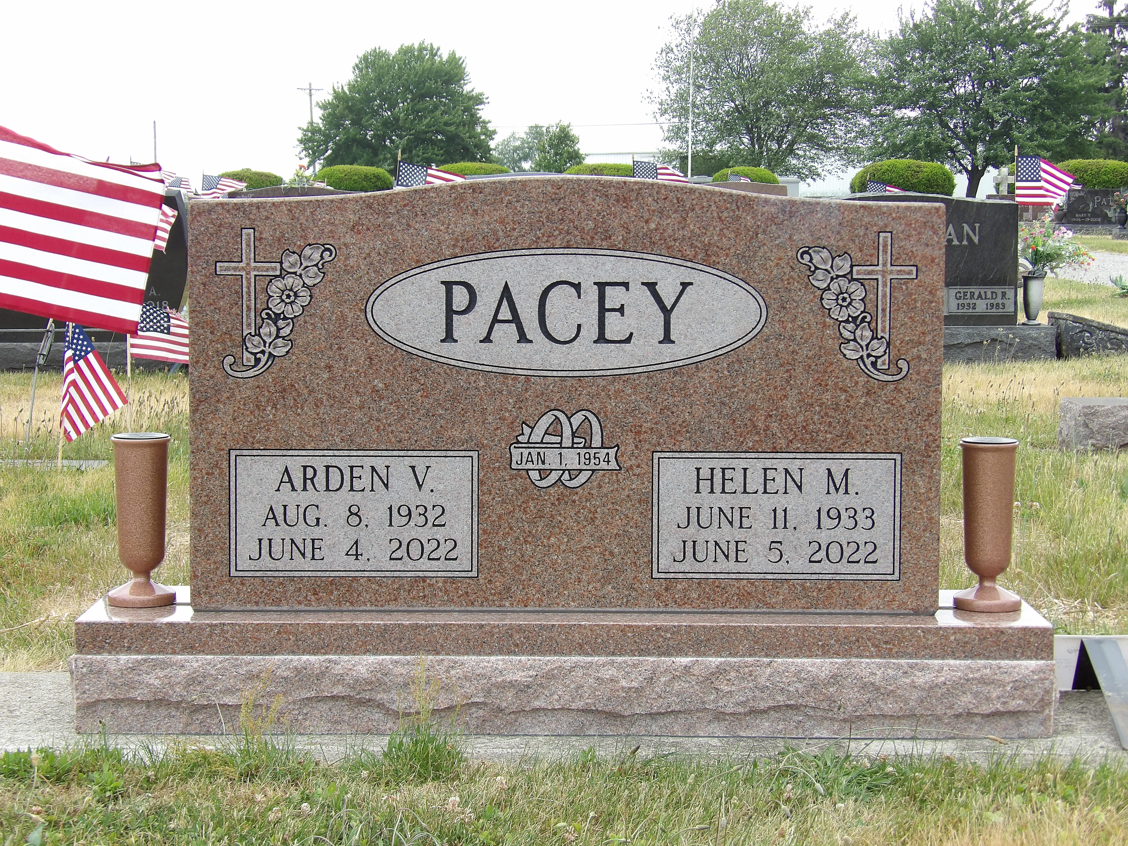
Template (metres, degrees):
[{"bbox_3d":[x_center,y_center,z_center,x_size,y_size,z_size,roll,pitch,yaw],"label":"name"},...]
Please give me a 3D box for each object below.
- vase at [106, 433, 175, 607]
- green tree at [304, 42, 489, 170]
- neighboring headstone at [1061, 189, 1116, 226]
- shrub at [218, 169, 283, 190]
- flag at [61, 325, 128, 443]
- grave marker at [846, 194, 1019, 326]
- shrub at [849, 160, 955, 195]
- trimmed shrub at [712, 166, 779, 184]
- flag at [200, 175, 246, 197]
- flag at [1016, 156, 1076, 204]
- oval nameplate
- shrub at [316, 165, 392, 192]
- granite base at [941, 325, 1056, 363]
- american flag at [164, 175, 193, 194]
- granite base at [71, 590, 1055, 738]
[{"bbox_3d":[-0.627,0.143,3.478,0.102,0.248,0.102,0,5,0],"label":"vase"},{"bbox_3d":[-8.014,-14.618,112.000,9.339,7.067,9.339,0,5,0],"label":"green tree"},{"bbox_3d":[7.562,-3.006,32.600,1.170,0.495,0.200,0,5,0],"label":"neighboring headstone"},{"bbox_3d":[-6.019,-4.354,45.048,1.352,1.050,1.352,0,5,0],"label":"shrub"},{"bbox_3d":[-1.343,-0.127,6.700,0.190,0.365,0.100,0,5,0],"label":"flag"},{"bbox_3d":[1.529,-0.759,10.722,1.067,0.613,0.200,0,5,0],"label":"grave marker"},{"bbox_3d":[5.183,-3.489,36.050,1.623,1.100,1.623,0,5,0],"label":"shrub"},{"bbox_3d":[2.984,-3.710,38.546,1.142,1.000,1.142,0,5,0],"label":"trimmed shrub"},{"bbox_3d":[-3.220,-2.199,22.300,0.452,0.318,0.090,0,5,0],"label":"flag"},{"bbox_3d":[2.046,-1.026,9.950,0.260,0.210,0.100,0,5,0],"label":"flag"},{"bbox_3d":[0.004,-0.157,3.338,0.570,0.183,0.012,0,5,0],"label":"oval nameplate"},{"bbox_3d":[-4.293,-5.031,48.498,1.569,0.595,1.569,0,5,0],"label":"shrub"},{"bbox_3d":[1.545,-0.363,10.858,1.410,0.185,0.350,0,6,-2],"label":"granite base"},{"bbox_3d":[-4.094,-2.540,25.000,0.290,0.210,0.100,0,5,0],"label":"american flag"},{"bbox_3d":[0.000,0.347,3.443,1.380,0.158,0.320,0,5,0],"label":"granite base"}]

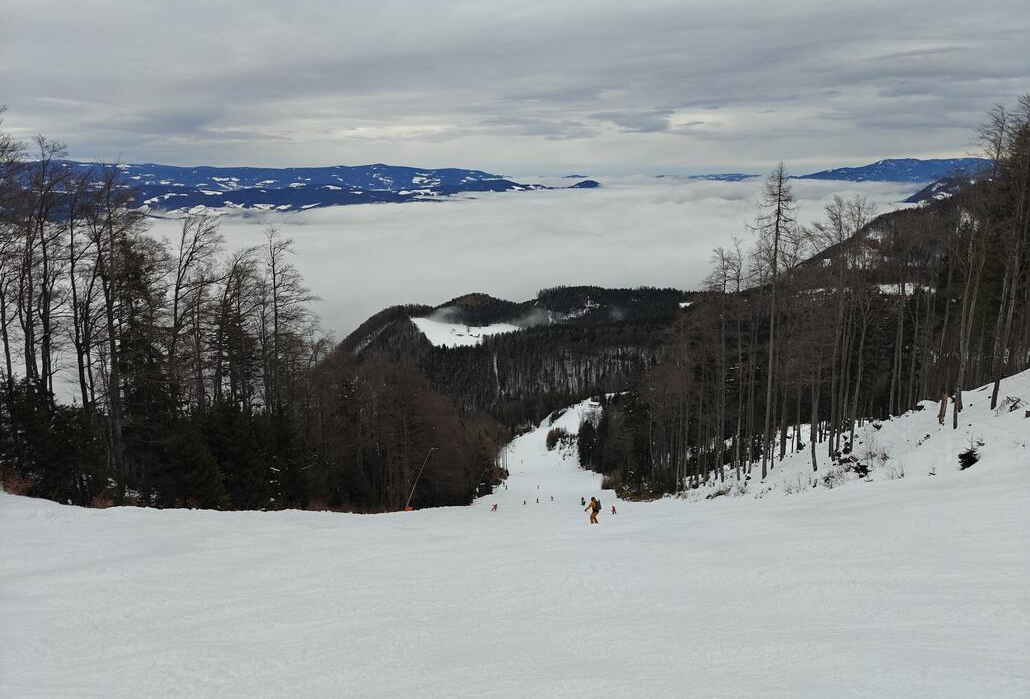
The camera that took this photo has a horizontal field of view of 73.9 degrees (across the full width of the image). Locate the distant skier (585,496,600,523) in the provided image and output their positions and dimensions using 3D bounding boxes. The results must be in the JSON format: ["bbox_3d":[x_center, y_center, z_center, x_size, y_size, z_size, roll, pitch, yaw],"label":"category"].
[{"bbox_3d":[4.484,9.237,39.200,0.830,1.700,0.700,9,17,32],"label":"distant skier"}]

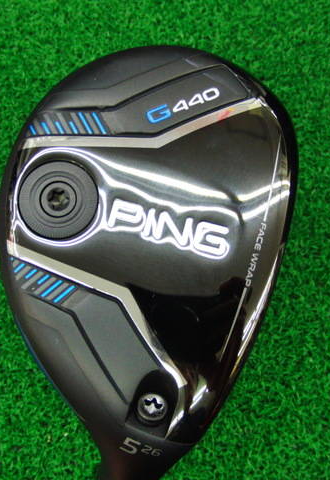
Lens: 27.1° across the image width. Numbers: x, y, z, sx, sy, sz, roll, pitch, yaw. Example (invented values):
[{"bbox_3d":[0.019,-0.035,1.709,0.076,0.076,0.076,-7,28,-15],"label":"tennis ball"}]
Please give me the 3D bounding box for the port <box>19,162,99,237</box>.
[{"bbox_3d":[-0.024,-0.009,0.157,0.018,0.005,0.018,0,80,-1],"label":"port"}]

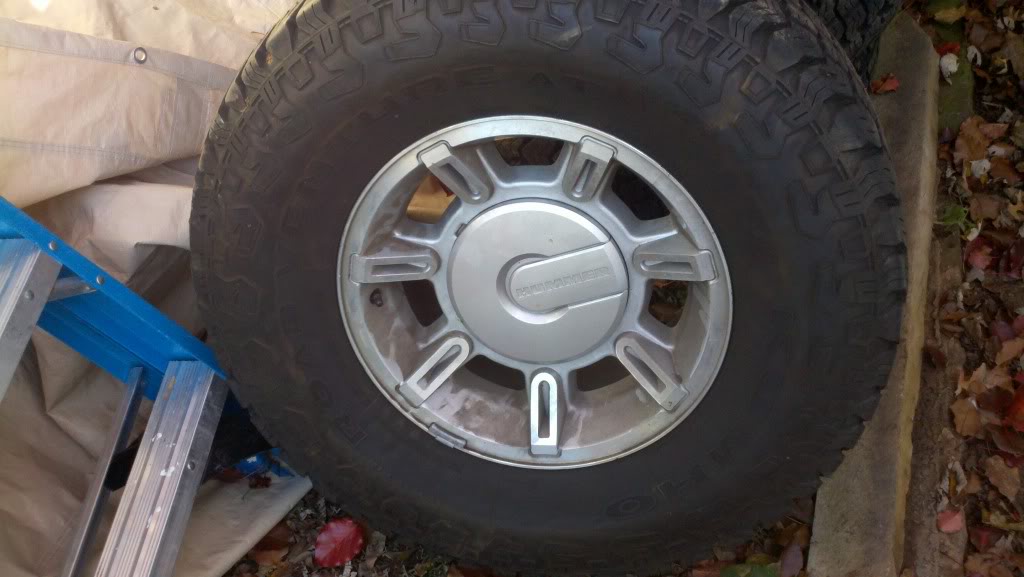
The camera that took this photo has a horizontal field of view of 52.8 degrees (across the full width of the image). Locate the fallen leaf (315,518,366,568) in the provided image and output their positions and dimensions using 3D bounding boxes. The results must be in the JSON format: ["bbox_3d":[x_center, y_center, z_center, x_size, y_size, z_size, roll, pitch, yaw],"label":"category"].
[{"bbox_3d":[-0.262,0.383,1.556,0.065,0.012,0.083,12,49,11],"label":"fallen leaf"}]

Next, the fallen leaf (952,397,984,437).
[{"bbox_3d":[0.748,0.211,1.690,0.047,0.018,0.072,3,48,3],"label":"fallen leaf"}]

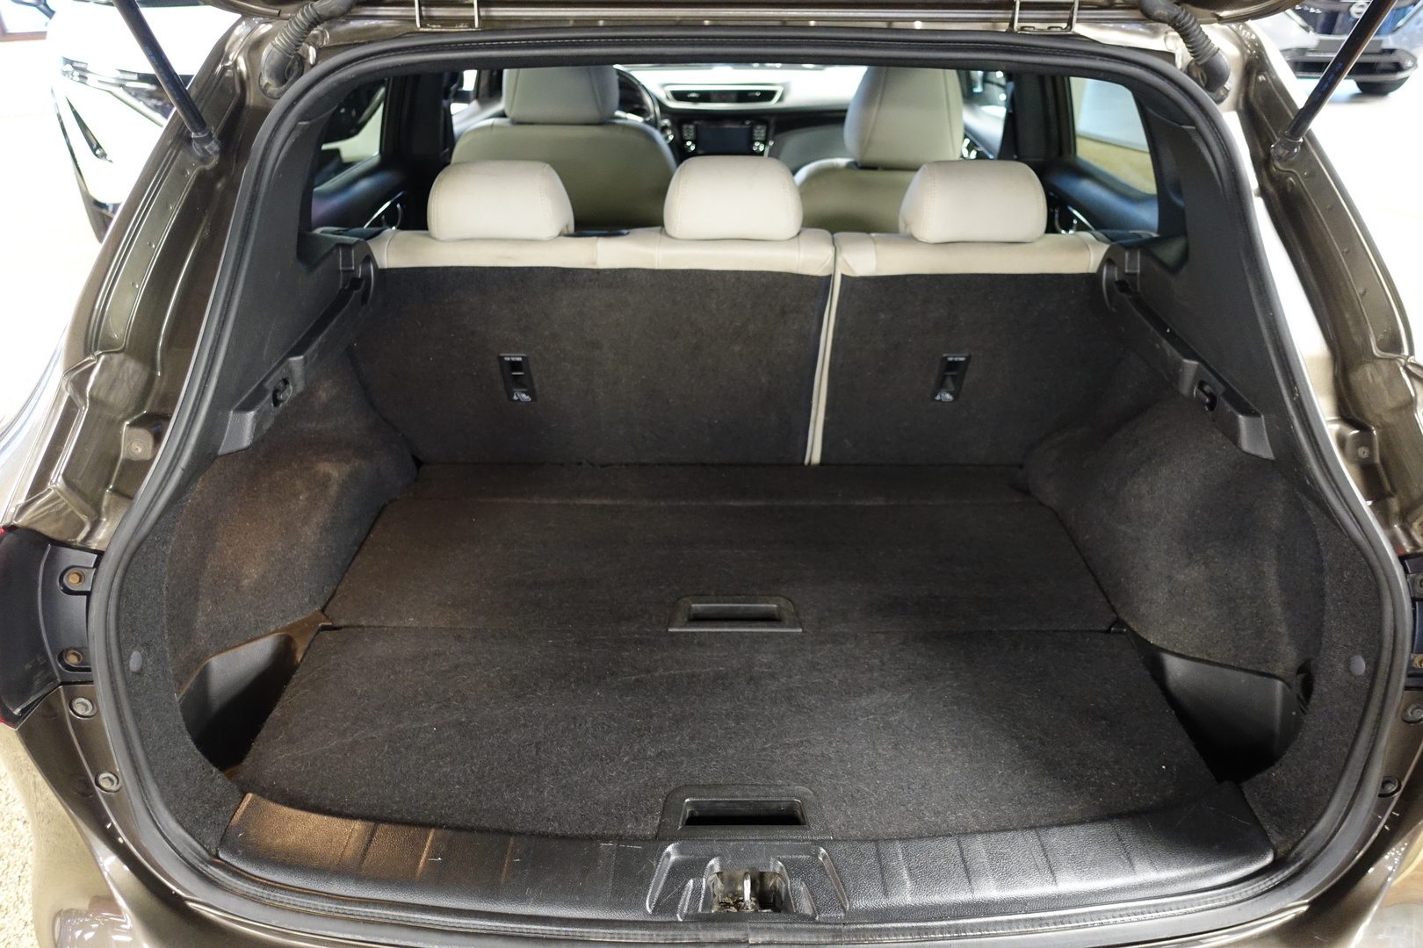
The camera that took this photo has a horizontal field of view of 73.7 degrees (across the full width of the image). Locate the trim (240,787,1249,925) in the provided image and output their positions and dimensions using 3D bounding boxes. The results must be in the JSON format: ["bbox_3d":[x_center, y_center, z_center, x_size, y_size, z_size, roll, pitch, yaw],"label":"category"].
[{"bbox_3d":[0.035,0.414,1.034,1.100,0.080,0.140,0,32,0],"label":"trim"}]

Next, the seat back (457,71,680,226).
[{"bbox_3d":[-0.330,-0.692,2.370,0.510,0.820,0.280,0,46,0],"label":"seat back"}]

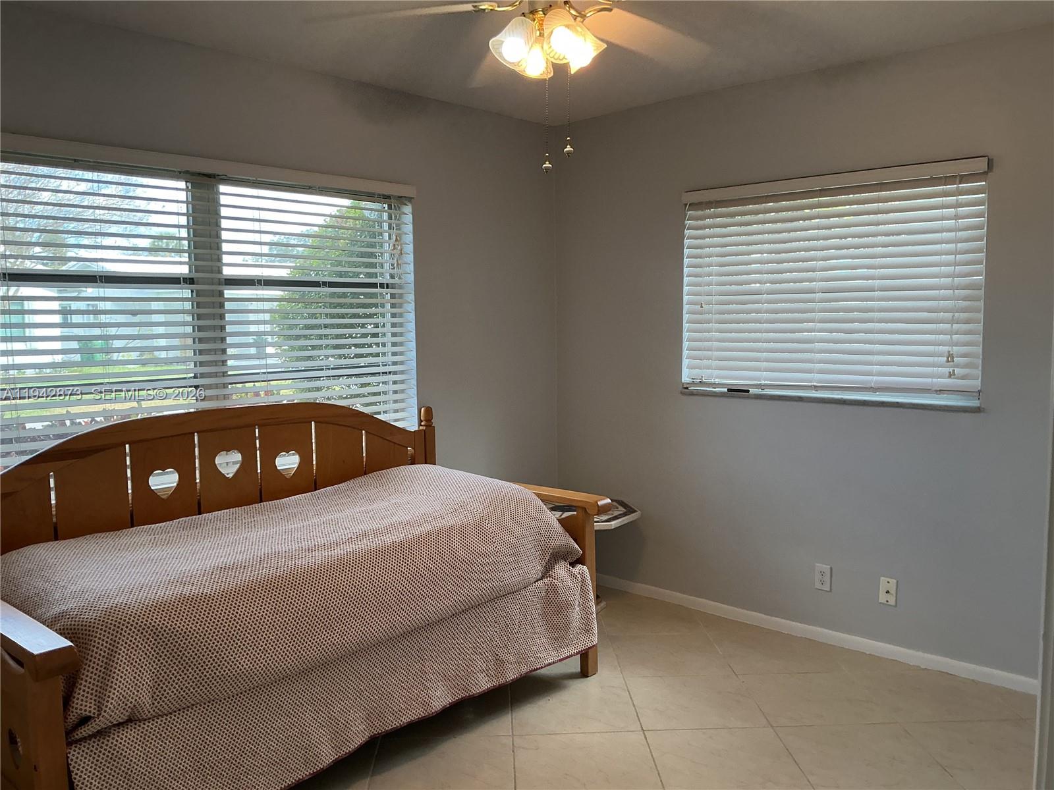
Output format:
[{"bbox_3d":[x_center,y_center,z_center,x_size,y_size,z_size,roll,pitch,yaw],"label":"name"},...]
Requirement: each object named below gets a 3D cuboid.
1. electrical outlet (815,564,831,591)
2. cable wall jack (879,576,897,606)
[{"bbox_3d":[1.312,0.809,3.916,0.071,0.115,0.008,4,7,43],"label":"electrical outlet"},{"bbox_3d":[1.520,0.828,3.720,0.071,0.115,0.014,4,7,43],"label":"cable wall jack"}]

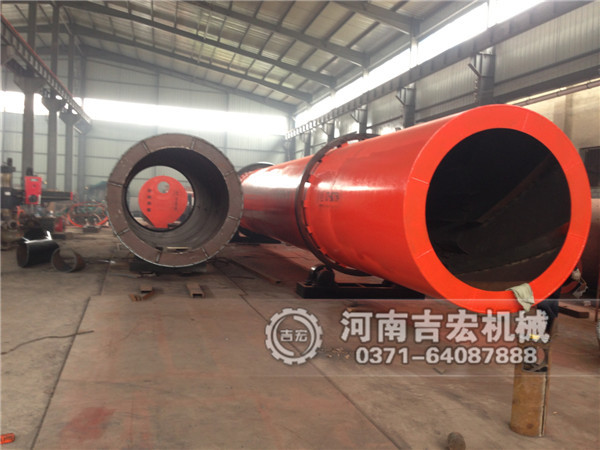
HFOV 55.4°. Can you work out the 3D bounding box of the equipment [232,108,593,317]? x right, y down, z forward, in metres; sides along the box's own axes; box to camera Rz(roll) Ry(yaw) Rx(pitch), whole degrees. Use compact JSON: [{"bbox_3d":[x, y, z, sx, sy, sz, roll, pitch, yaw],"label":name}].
[{"bbox_3d":[-0.098,-0.572,14.894,2.240,2.240,18.760,2,2,-13],"label":"equipment"}]

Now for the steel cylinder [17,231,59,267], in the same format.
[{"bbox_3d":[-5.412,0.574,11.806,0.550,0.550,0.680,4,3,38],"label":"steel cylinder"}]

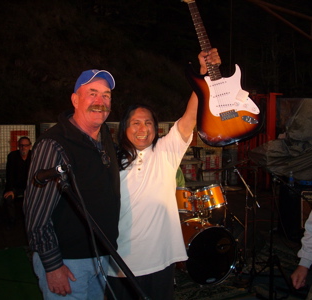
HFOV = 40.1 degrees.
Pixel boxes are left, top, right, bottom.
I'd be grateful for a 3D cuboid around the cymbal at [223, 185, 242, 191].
[{"bbox_3d":[0.747,0.400,4.500,0.360,0.060,0.360,-4,7,-27],"label":"cymbal"}]

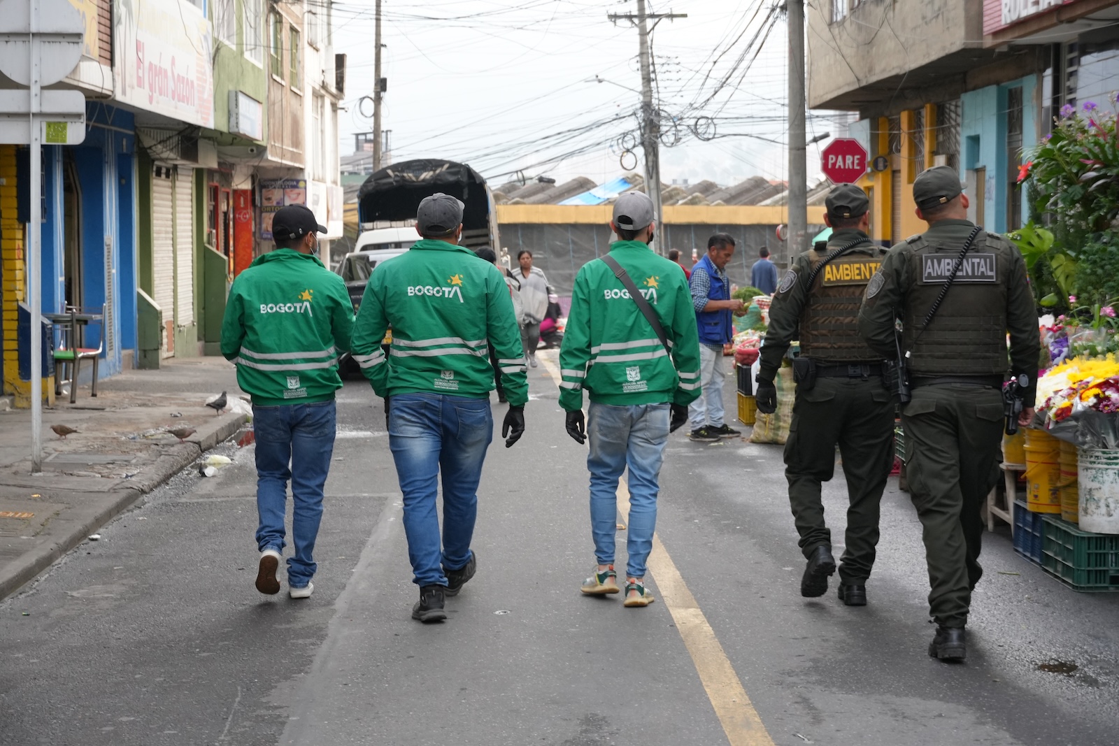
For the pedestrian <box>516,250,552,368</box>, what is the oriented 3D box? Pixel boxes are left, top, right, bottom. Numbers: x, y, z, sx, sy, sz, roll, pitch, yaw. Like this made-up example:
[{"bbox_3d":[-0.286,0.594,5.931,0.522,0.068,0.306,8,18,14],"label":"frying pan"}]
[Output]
[{"bbox_3d":[-0.386,-0.868,28.300,0.530,1.600,0.420,0,3,5],"label":"pedestrian"}]

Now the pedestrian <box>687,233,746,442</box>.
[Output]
[{"bbox_3d":[1.266,-0.303,16.900,0.470,1.690,0.500,1,3,17],"label":"pedestrian"}]

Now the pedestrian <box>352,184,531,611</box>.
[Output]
[{"bbox_3d":[-0.495,0.122,8.580,0.700,1.730,0.720,0,3,-2],"label":"pedestrian"}]

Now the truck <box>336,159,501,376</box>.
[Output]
[{"bbox_3d":[-2.369,-2.134,37.000,2.250,3.200,7.000,0,3,-1],"label":"truck"}]

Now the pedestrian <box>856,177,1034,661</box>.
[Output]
[{"bbox_3d":[1.461,0.127,7.830,0.620,1.800,0.680,0,3,-1],"label":"pedestrian"}]

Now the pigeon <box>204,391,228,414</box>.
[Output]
[{"bbox_3d":[-3.015,0.263,18.300,0.250,0.210,0.110,-2,3,-27],"label":"pigeon"}]

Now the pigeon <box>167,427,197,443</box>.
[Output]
[{"bbox_3d":[-2.808,0.458,15.500,0.240,0.120,0.085,1,3,13],"label":"pigeon"}]

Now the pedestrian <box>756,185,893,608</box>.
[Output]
[{"bbox_3d":[1.146,0.086,8.880,0.590,1.770,0.620,0,3,-1],"label":"pedestrian"}]

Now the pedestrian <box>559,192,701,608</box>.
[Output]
[{"bbox_3d":[0.301,0.095,8.900,0.600,1.750,0.520,0,3,-3],"label":"pedestrian"}]

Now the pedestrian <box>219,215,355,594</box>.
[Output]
[{"bbox_3d":[-1.187,0.112,9.050,0.550,1.700,0.550,0,3,2],"label":"pedestrian"}]

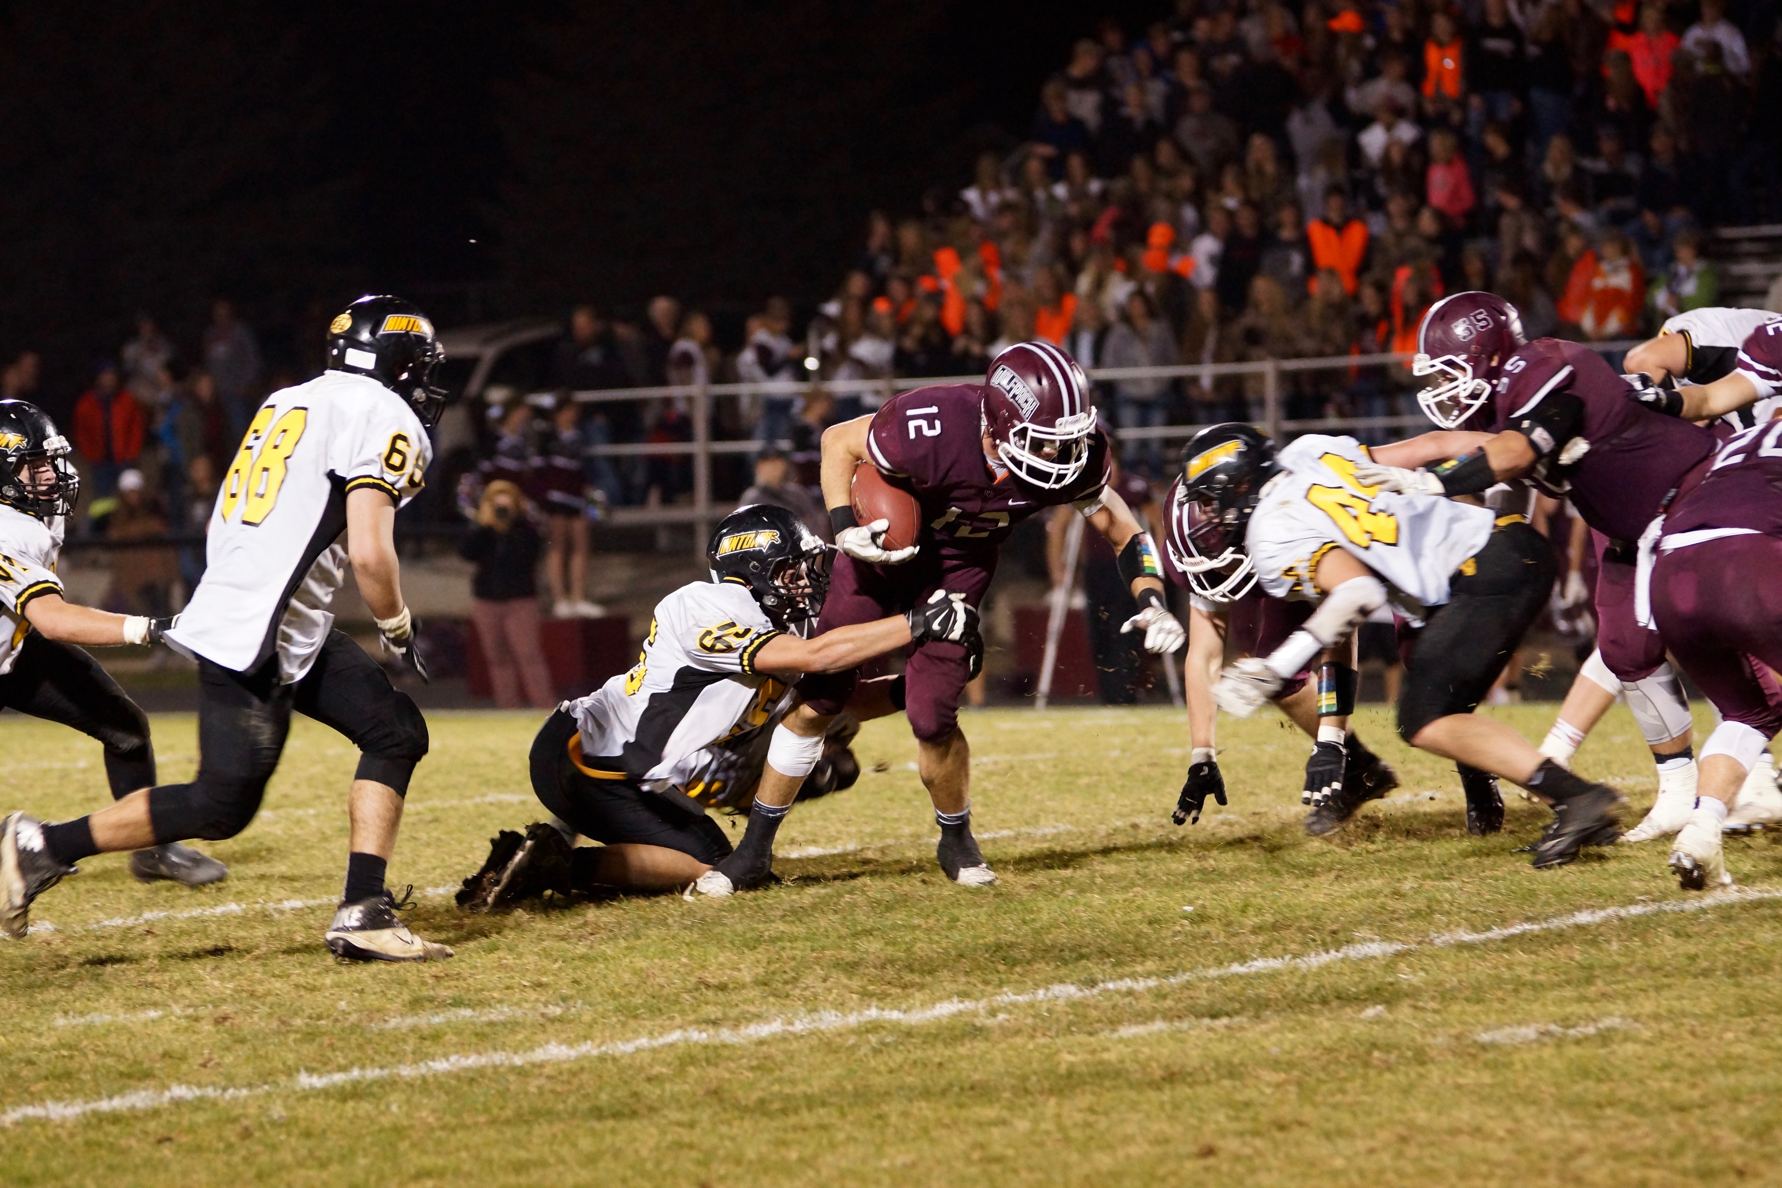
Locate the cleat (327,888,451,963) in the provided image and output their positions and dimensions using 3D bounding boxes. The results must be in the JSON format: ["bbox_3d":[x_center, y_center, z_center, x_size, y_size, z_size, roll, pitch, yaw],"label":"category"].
[{"bbox_3d":[-1.265,0.839,26.200,0.315,0.155,0.110,0,0,-12],"label":"cleat"}]

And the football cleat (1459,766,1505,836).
[{"bbox_3d":[1.721,0.611,30.200,0.110,0.140,0.290,3,32,15],"label":"football cleat"}]

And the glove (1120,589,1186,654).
[{"bbox_3d":[0.712,0.079,28.200,0.160,0.180,0.100,17,-37,-9],"label":"glove"}]

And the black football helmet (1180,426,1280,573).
[{"bbox_3d":[0.921,-0.301,28.794,0.341,0.303,0.242,-32,6,-18],"label":"black football helmet"}]

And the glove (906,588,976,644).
[{"bbox_3d":[0.142,0.065,28.600,0.190,0.150,0.100,-3,-5,-12],"label":"glove"}]

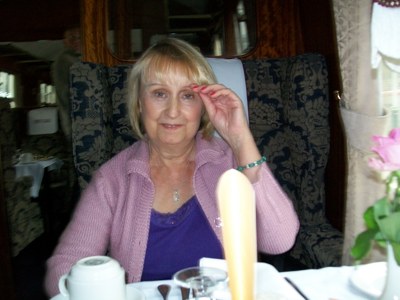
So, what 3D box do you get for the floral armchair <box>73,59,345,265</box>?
[{"bbox_3d":[0.030,0.340,1.120,0.770,1.180,0.740,-3,4,-6],"label":"floral armchair"}]

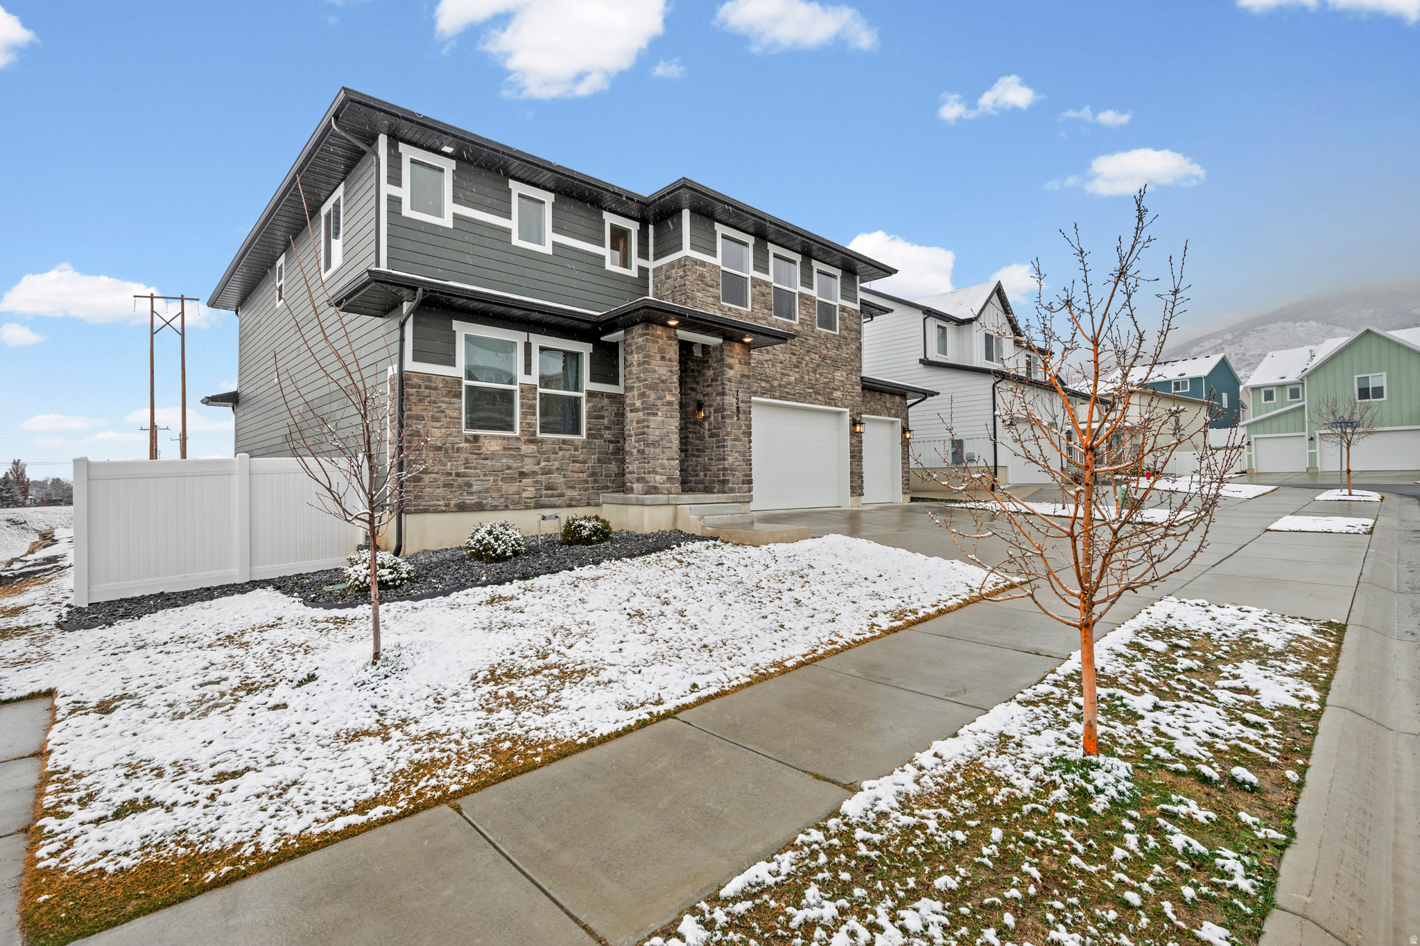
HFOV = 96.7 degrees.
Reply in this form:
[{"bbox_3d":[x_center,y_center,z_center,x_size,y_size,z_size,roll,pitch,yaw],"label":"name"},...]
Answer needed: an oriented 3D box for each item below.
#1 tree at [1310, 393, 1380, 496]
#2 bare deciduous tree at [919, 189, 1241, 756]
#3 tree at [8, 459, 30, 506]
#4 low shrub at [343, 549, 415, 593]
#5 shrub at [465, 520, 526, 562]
[{"bbox_3d":[23.618,-1.075,23.500,1.950,3.802,1.950,0,0,-44],"label":"tree"},{"bbox_3d":[2.079,0.030,3.720,1.620,3.250,1.620,0,0,-44],"label":"bare deciduous tree"},{"bbox_3d":[-114.991,1.754,105.000,2.600,7.941,2.600,0,0,-44],"label":"tree"},{"bbox_3d":[-3.951,1.170,7.561,0.765,0.516,0.742,0,0,-44],"label":"low shrub"},{"bbox_3d":[-3.127,0.986,9.186,0.840,0.596,0.815,0,0,-44],"label":"shrub"}]

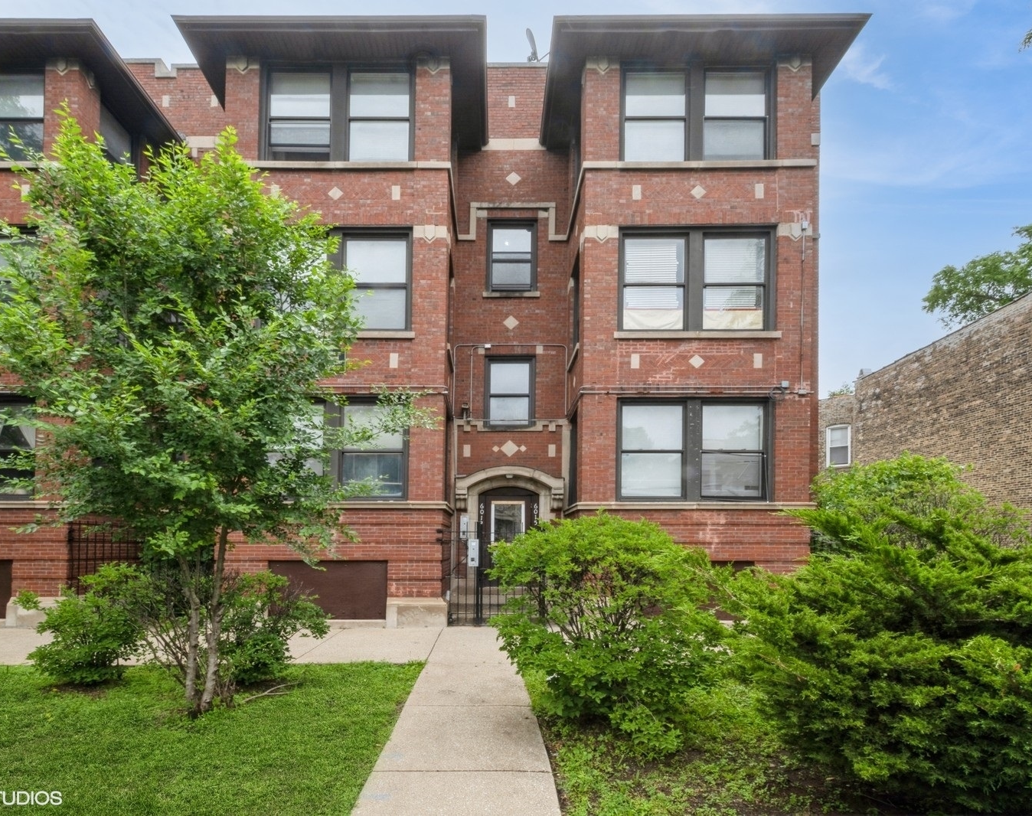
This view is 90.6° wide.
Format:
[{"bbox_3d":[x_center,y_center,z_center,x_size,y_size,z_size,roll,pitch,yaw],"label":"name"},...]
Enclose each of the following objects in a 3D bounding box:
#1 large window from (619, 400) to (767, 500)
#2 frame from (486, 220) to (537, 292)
[{"bbox_3d":[3.227,0.759,9.200,2.800,1.860,0.150,1,-1,0],"label":"large window"},{"bbox_3d":[-0.085,-3.358,11.300,1.080,1.570,0.150,1,-1,0],"label":"frame"}]

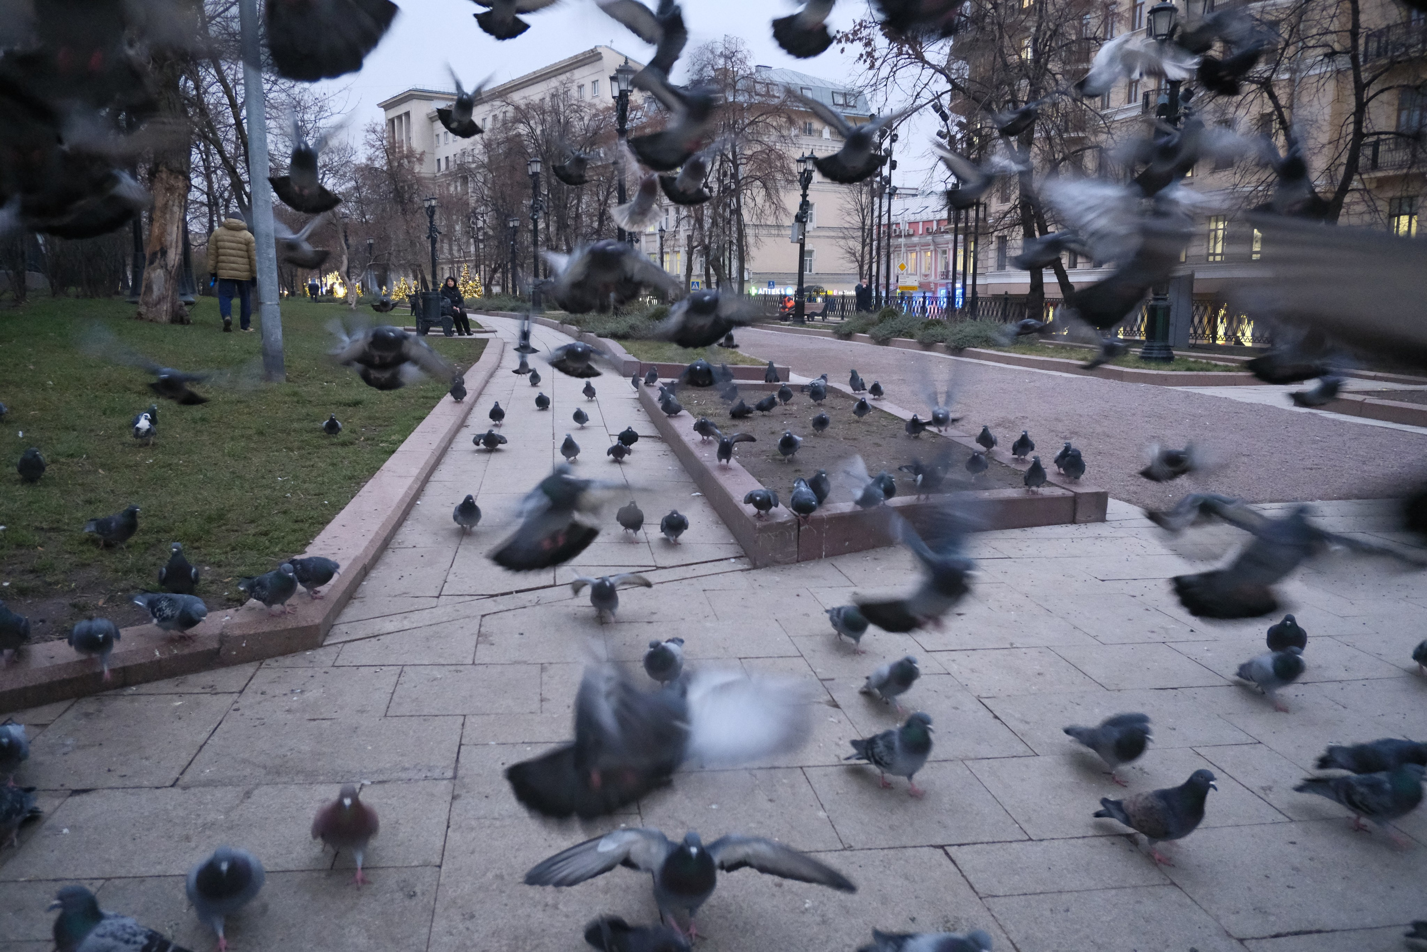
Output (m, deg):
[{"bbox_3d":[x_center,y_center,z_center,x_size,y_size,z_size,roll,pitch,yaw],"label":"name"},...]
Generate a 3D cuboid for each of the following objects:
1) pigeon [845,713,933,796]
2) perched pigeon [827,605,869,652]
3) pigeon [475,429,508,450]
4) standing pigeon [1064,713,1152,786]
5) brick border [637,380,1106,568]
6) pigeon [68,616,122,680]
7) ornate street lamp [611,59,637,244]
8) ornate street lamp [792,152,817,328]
[{"bbox_3d":[0.433,0.648,2.602,0.265,0.205,0.125,9,13,39],"label":"pigeon"},{"bbox_3d":[0.477,0.530,3.885,0.125,0.180,0.270,-5,12,-25],"label":"perched pigeon"},{"bbox_3d":[-1.654,-0.289,7.940,0.245,0.170,0.240,-2,10,-15],"label":"pigeon"},{"bbox_3d":[0.974,0.654,2.649,0.265,0.185,0.135,10,14,42],"label":"standing pigeon"},{"bbox_3d":[0.704,-0.360,8.406,2.190,0.180,7.510,-1,10,-7],"label":"brick border"},{"bbox_3d":[-1.931,0.497,3.331,0.160,0.180,0.270,-6,12,-30],"label":"pigeon"},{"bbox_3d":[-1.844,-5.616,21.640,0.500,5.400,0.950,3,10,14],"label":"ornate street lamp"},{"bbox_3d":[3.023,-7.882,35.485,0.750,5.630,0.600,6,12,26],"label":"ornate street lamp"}]

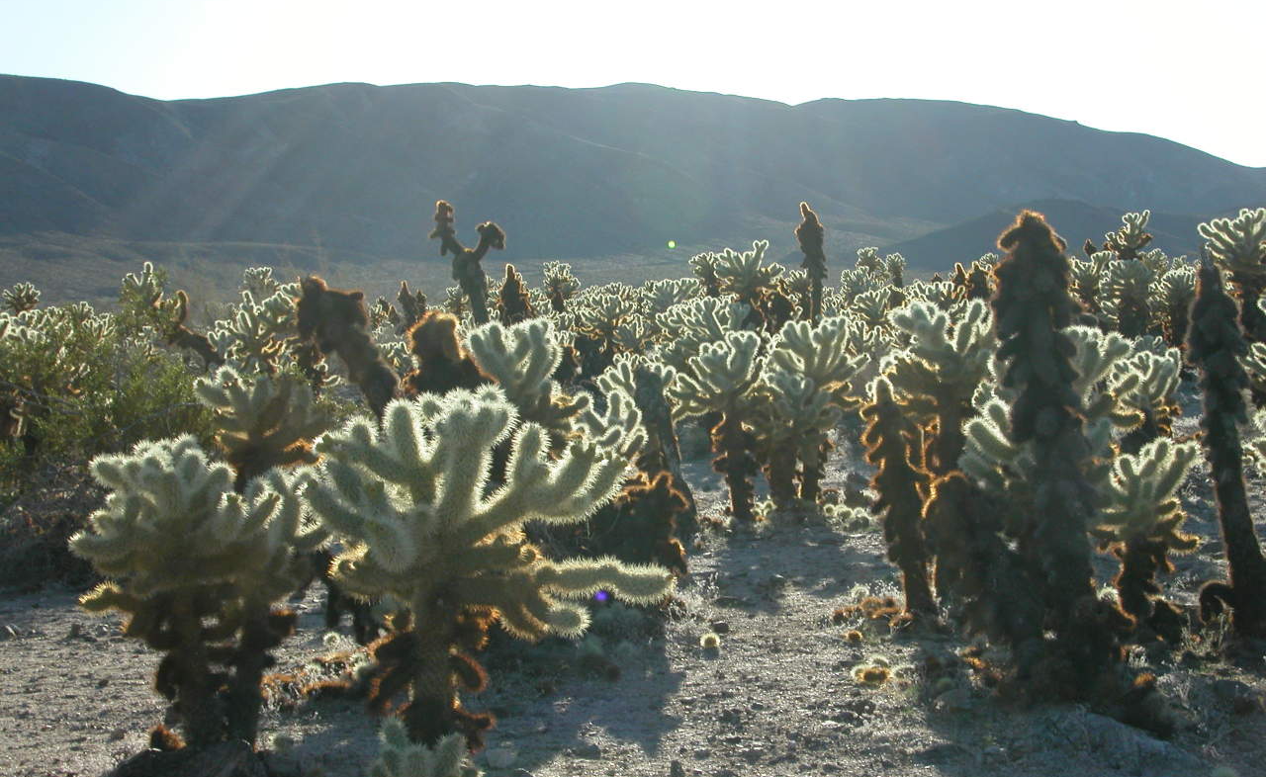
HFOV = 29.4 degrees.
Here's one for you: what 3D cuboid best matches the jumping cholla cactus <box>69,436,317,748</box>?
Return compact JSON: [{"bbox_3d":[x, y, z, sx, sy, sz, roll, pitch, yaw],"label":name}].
[{"bbox_3d":[-1.181,0.550,6.500,0.651,0.825,0.580,0,3,0],"label":"jumping cholla cactus"}]

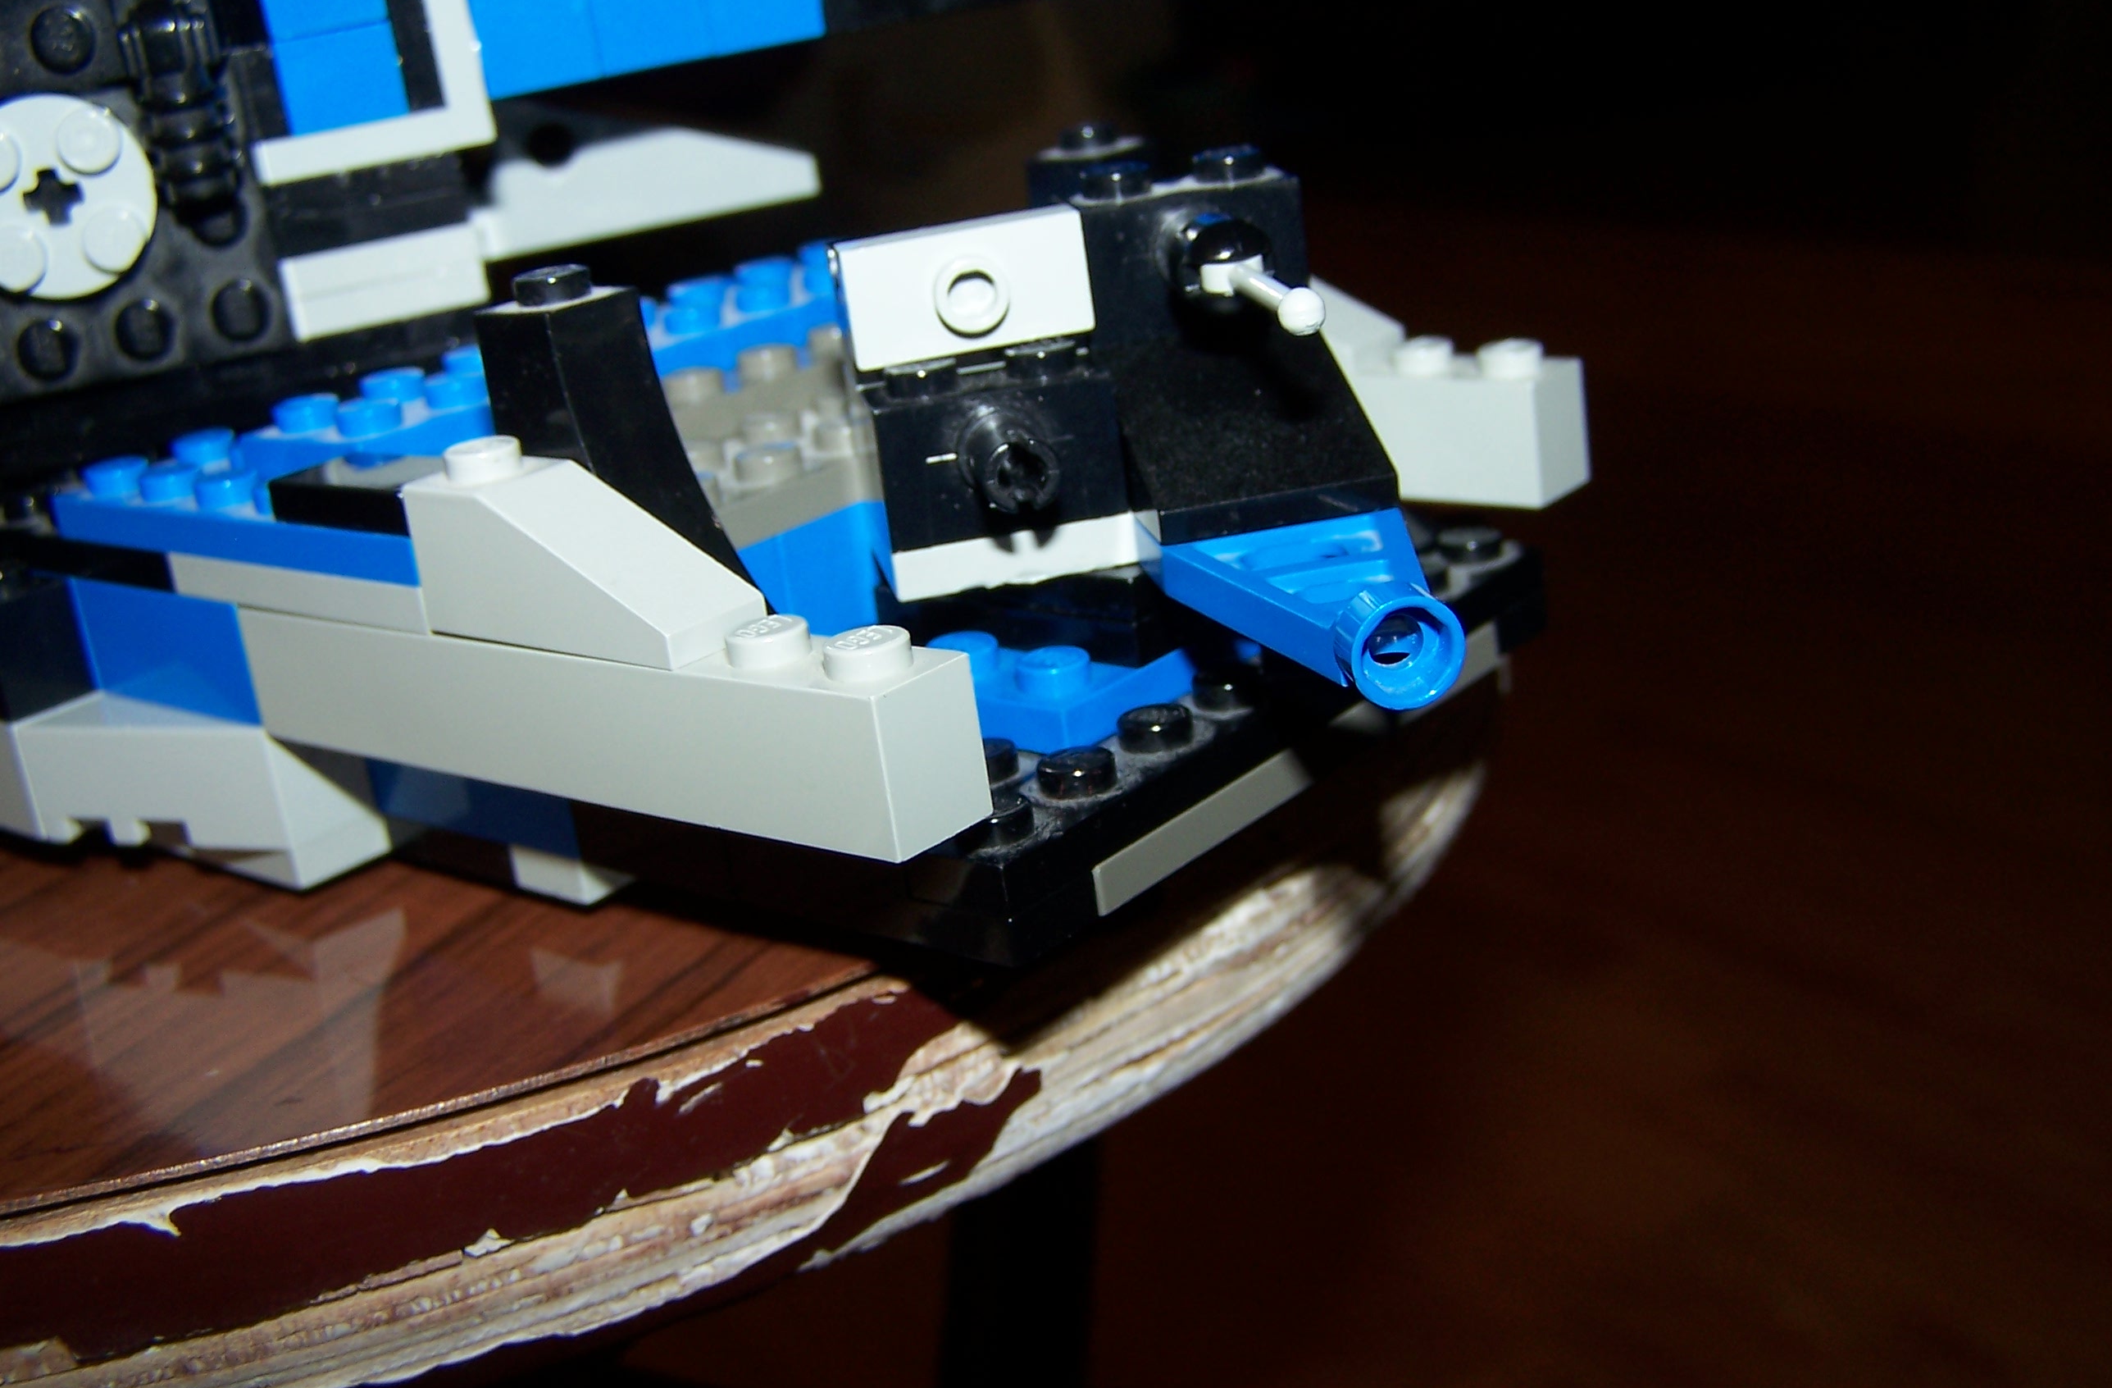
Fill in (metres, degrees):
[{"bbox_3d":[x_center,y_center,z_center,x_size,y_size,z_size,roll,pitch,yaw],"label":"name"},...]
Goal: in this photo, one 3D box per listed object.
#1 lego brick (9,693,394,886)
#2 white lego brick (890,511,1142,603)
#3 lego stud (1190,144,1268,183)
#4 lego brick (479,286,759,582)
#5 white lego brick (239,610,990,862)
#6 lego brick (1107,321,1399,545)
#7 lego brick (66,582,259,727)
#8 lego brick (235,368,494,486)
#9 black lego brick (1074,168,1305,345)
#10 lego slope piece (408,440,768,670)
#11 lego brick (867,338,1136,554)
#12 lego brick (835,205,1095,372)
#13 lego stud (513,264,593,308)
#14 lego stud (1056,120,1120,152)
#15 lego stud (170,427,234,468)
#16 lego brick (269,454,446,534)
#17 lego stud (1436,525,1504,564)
[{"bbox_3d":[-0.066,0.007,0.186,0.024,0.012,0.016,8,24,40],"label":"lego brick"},{"bbox_3d":[-0.003,-0.010,0.164,0.016,0.003,0.008,-11,19,-7],"label":"white lego brick"},{"bbox_3d":[0.012,-0.036,0.167,0.005,0.002,0.005,-11,19,-7],"label":"lego stud"},{"bbox_3d":[-0.025,-0.012,0.157,0.024,0.030,0.008,8,24,40],"label":"lego brick"},{"bbox_3d":[-0.031,-0.001,0.157,0.064,0.011,0.008,8,24,40],"label":"white lego brick"},{"bbox_3d":[0.012,-0.019,0.164,0.016,0.010,0.024,-11,19,-7],"label":"lego brick"},{"bbox_3d":[-0.064,-0.005,0.185,0.024,0.010,0.008,8,24,40],"label":"lego brick"},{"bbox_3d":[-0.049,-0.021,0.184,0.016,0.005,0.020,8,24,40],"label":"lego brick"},{"bbox_3d":[0.009,-0.030,0.168,0.016,0.010,0.008,-11,19,-7],"label":"black lego brick"},{"bbox_3d":[-0.030,-0.009,0.151,0.024,0.011,0.008,8,24,40],"label":"lego slope piece"},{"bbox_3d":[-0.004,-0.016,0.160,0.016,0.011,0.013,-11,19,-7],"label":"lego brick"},{"bbox_3d":[-0.006,-0.027,0.159,0.016,0.008,0.005,-11,19,-7],"label":"lego brick"},{"bbox_3d":[-0.032,-0.026,0.158,0.005,0.002,0.005,-7,18,3],"label":"lego stud"},{"bbox_3d":[0.003,-0.045,0.197,0.005,0.002,0.005,8,24,40],"label":"lego stud"},{"bbox_3d":[-0.067,-0.019,0.193,0.005,0.002,0.005,8,24,40],"label":"lego stud"},{"bbox_3d":[-0.045,-0.014,0.164,0.016,0.003,0.008,8,24,40],"label":"lego brick"},{"bbox_3d":[0.032,-0.011,0.187,0.005,0.002,0.005,-7,18,3],"label":"lego stud"}]

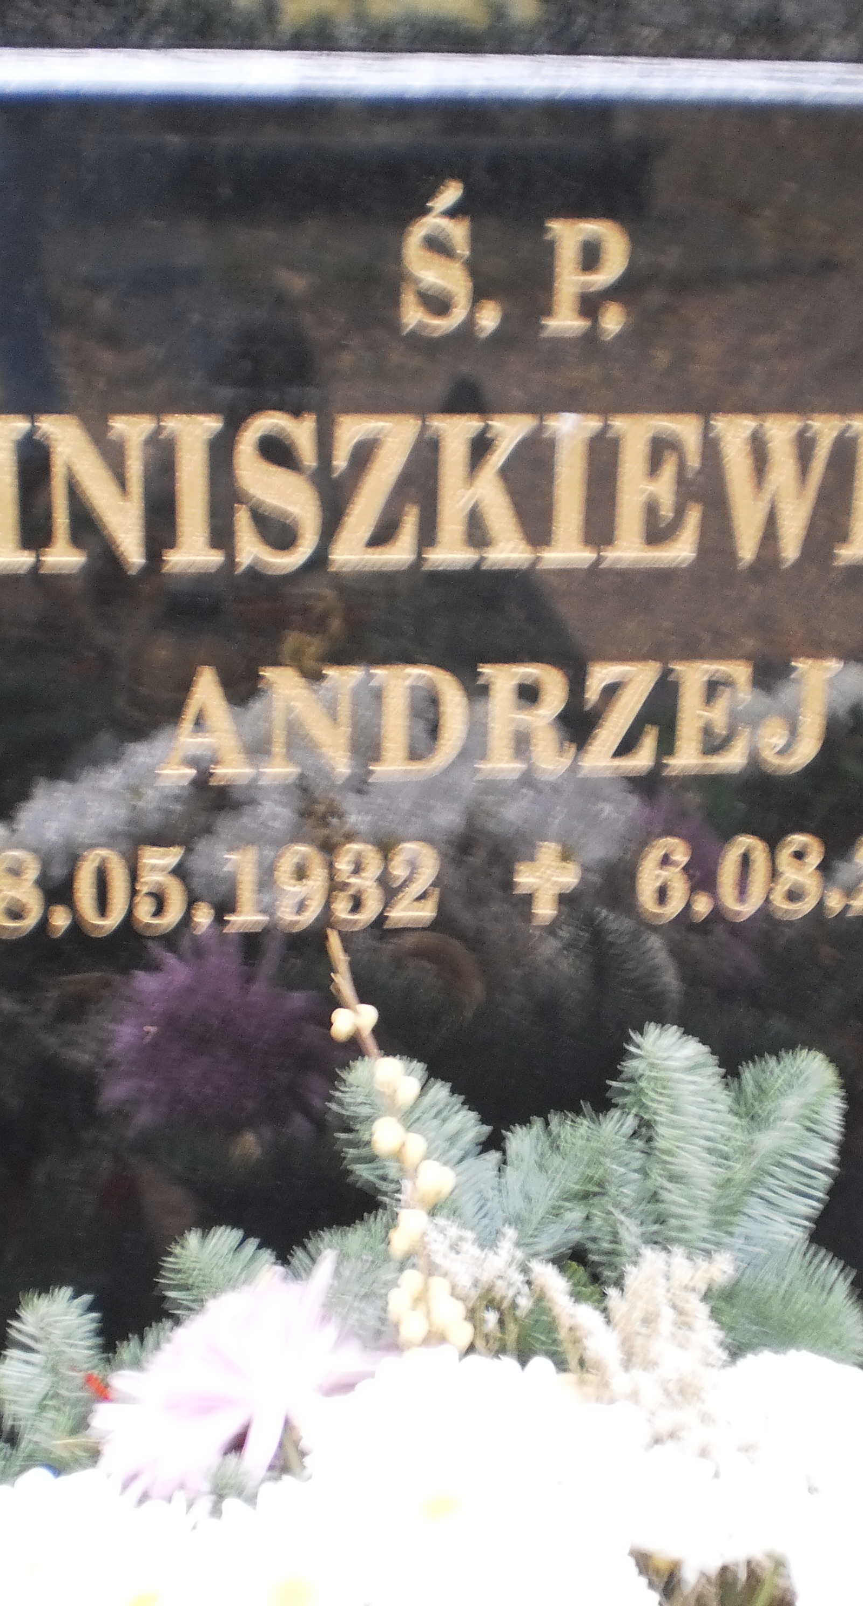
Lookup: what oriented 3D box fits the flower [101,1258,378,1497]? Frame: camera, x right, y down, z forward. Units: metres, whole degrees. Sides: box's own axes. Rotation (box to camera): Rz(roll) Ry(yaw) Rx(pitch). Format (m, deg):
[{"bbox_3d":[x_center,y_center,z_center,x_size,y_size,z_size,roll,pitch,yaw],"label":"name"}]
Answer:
[{"bbox_3d":[-0.073,0.218,0.839,0.112,0.090,0.100,-1,21,-6],"label":"flower"}]

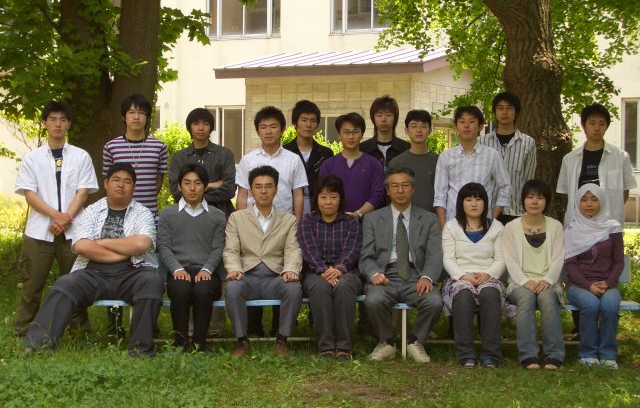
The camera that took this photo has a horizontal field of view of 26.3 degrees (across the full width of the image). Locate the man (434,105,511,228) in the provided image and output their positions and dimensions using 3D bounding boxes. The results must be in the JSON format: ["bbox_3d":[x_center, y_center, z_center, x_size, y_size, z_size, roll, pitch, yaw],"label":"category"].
[{"bbox_3d":[1.138,0.137,10.209,0.550,1.758,0.340,0,2,3],"label":"man"}]

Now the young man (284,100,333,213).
[{"bbox_3d":[-0.094,0.090,10.340,0.480,1.730,0.310,0,3,-3],"label":"young man"}]

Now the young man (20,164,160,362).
[{"bbox_3d":[-1.595,0.368,9.678,0.960,1.320,0.950,0,2,5],"label":"young man"}]

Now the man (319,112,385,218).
[{"bbox_3d":[0.237,0.162,10.281,0.500,1.697,0.400,0,2,-2],"label":"man"}]

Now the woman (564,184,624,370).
[{"bbox_3d":[1.797,0.456,8.958,0.420,1.150,0.720,0,3,5],"label":"woman"}]

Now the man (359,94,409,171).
[{"bbox_3d":[0.495,0.070,10.339,0.480,1.770,0.310,0,3,0],"label":"man"}]

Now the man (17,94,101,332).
[{"bbox_3d":[-1.915,0.117,9.941,0.600,1.720,0.400,0,3,-7],"label":"man"}]

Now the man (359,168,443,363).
[{"bbox_3d":[0.566,0.398,9.505,0.580,1.285,0.850,0,2,3],"label":"man"}]

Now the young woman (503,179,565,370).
[{"bbox_3d":[1.398,0.436,8.957,0.430,1.190,0.720,0,3,3],"label":"young woman"}]

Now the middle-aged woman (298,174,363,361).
[{"bbox_3d":[0.073,0.418,9.544,0.470,1.241,0.780,0,2,1],"label":"middle-aged woman"}]

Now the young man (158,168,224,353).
[{"bbox_3d":[-0.855,0.374,9.174,0.470,1.290,0.740,0,3,0],"label":"young man"}]

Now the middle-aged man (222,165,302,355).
[{"bbox_3d":[-0.403,0.387,9.582,0.550,1.296,0.800,0,2,0],"label":"middle-aged man"}]

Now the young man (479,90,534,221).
[{"bbox_3d":[1.450,0.034,10.634,0.500,1.800,0.320,0,2,5],"label":"young man"}]

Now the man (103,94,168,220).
[{"bbox_3d":[-1.348,0.093,10.000,0.490,1.760,0.320,0,3,-3],"label":"man"}]

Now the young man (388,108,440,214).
[{"bbox_3d":[0.722,0.151,10.242,0.480,1.724,0.320,0,2,2],"label":"young man"}]

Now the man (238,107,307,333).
[{"bbox_3d":[-0.370,0.136,10.330,0.530,1.742,0.330,0,2,-2],"label":"man"}]

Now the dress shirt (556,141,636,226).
[{"bbox_3d":[1.982,-0.106,9.809,0.580,0.700,0.280,0,3,3],"label":"dress shirt"}]

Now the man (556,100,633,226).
[{"bbox_3d":[2.045,0.137,10.136,0.570,1.769,0.340,0,2,9],"label":"man"}]

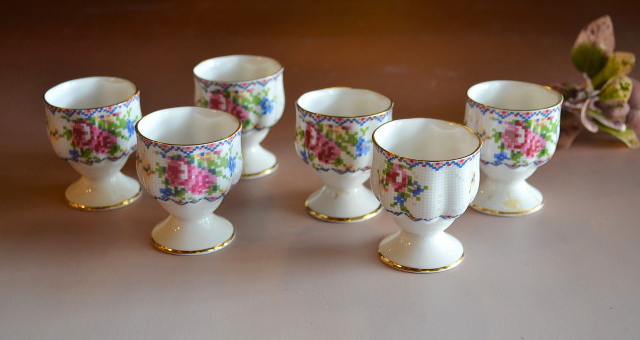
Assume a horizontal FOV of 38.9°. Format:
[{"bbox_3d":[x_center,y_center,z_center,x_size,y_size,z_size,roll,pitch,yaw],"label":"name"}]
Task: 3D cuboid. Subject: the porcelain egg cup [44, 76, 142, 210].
[{"bbox_3d":[-0.125,-0.015,0.509,0.053,0.062,0.053,0,24,0],"label":"porcelain egg cup"}]

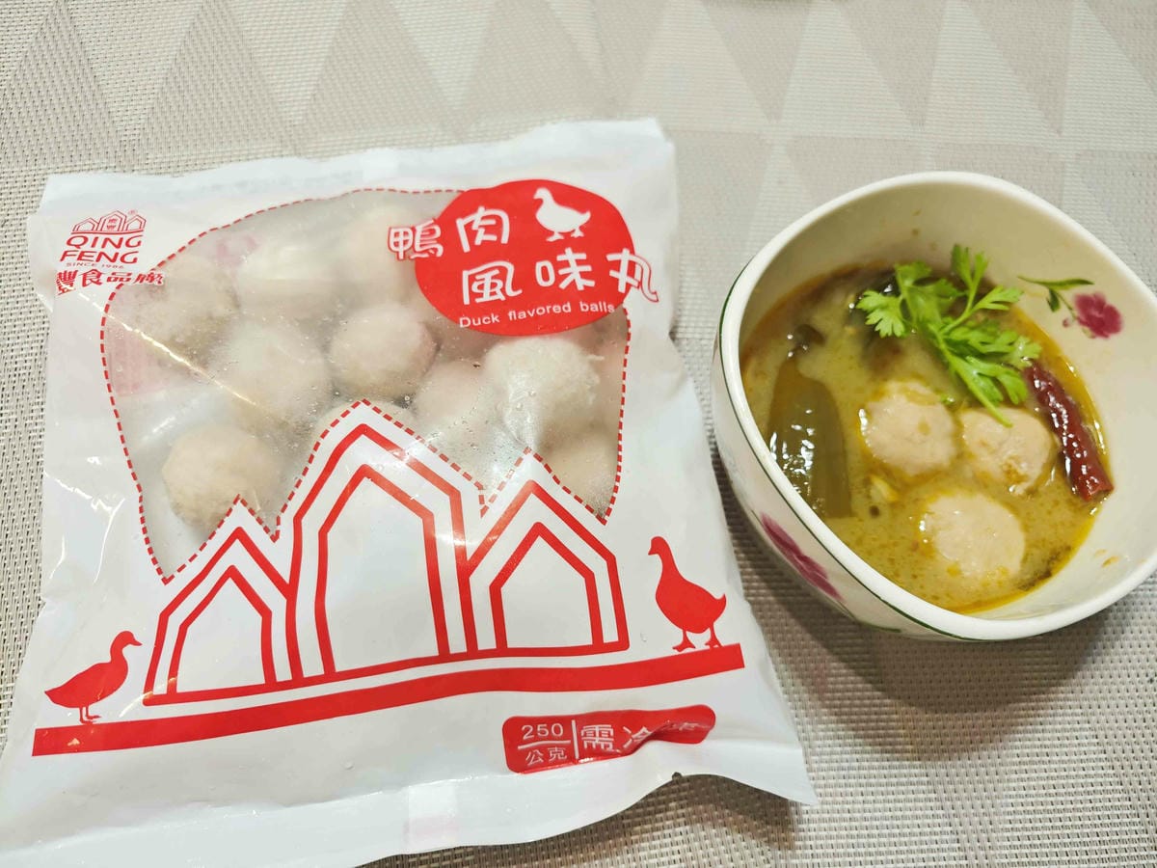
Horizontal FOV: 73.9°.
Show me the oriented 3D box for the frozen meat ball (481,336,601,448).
[{"bbox_3d":[-0.011,-0.012,0.222,0.033,0.033,0.033,0,70,-3],"label":"frozen meat ball"}]

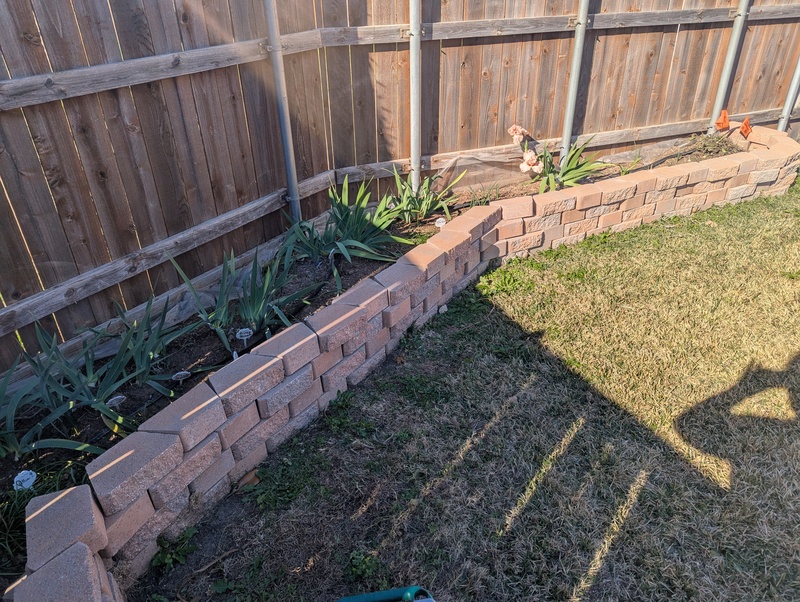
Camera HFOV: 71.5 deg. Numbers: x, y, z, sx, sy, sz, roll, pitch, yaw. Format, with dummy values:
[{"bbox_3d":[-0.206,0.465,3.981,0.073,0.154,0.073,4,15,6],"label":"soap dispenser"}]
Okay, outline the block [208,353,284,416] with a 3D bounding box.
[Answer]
[{"bbox_3d":[-0.624,0.326,2.216,0.160,0.101,0.300,18,35,30],"label":"block"}]

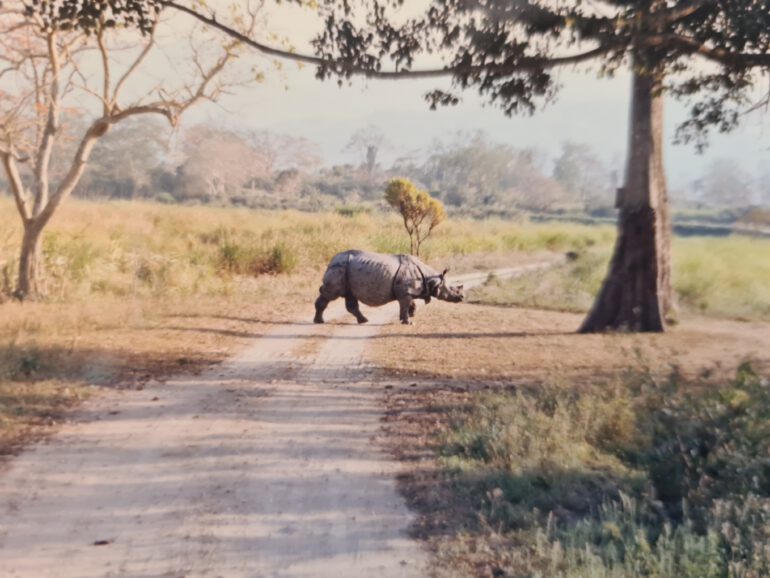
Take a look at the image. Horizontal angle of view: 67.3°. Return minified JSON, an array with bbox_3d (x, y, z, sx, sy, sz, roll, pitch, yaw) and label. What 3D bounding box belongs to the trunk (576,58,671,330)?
[{"bbox_3d":[5.616,-2.090,13.113,2.050,5.950,1.900,1,7,0],"label":"trunk"}]

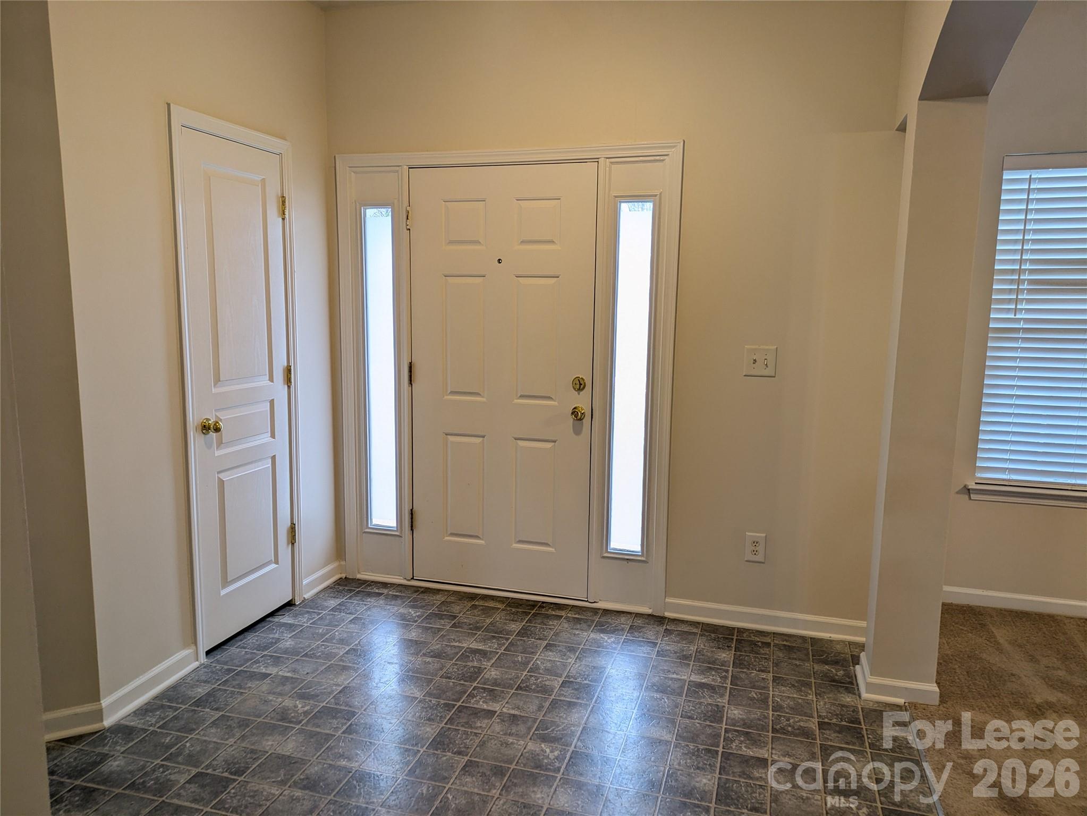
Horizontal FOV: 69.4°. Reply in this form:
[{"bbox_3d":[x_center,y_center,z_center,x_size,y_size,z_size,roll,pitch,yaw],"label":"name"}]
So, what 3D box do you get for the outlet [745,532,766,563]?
[{"bbox_3d":[0.943,0.622,3.485,0.084,0.131,0.011,3,9,17],"label":"outlet"}]

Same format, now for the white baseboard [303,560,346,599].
[{"bbox_3d":[-1.099,0.853,3.934,0.040,0.083,0.340,3,9,17],"label":"white baseboard"}]

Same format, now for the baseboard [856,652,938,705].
[{"bbox_3d":[1.339,1.026,2.974,0.268,0.085,0.257,3,9,17],"label":"baseboard"}]

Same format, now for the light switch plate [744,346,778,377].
[{"bbox_3d":[0.932,-0.199,3.374,0.131,0.130,0.013,3,9,17],"label":"light switch plate"}]

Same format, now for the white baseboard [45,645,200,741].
[{"bbox_3d":[-1.480,1.009,2.812,0.115,0.082,0.590,3,9,17],"label":"white baseboard"}]

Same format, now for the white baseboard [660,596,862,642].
[{"bbox_3d":[1.038,0.948,3.495,0.990,0.083,0.030,3,9,17],"label":"white baseboard"}]

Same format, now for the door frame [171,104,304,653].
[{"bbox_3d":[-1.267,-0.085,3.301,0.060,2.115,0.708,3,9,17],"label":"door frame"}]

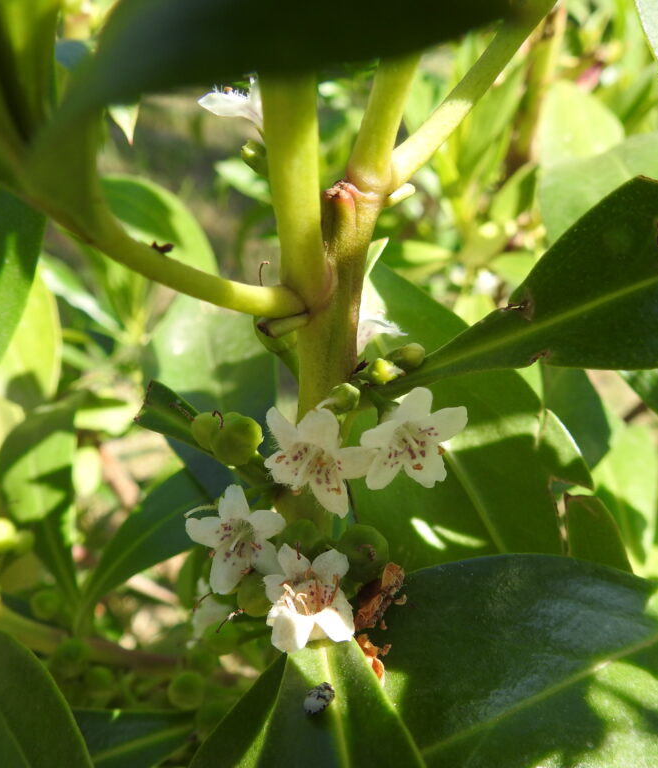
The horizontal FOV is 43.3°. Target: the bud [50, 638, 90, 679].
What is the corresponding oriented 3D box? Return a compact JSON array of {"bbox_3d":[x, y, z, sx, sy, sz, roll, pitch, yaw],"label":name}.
[{"bbox_3d":[-0.049,0.051,0.155,0.007,0.007,0.007,0,24,0],"label":"bud"}]

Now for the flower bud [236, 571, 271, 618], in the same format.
[{"bbox_3d":[-0.011,0.031,0.124,0.007,0.007,0.007,0,24,0],"label":"flower bud"}]

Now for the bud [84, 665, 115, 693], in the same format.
[{"bbox_3d":[-0.044,0.056,0.158,0.006,0.006,0.006,0,24,0],"label":"bud"}]

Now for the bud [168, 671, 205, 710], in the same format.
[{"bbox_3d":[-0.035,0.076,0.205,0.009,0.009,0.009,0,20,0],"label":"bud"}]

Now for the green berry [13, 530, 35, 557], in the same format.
[{"bbox_3d":[-0.087,0.045,0.235,0.007,0.007,0.007,0,22,0],"label":"green berry"}]

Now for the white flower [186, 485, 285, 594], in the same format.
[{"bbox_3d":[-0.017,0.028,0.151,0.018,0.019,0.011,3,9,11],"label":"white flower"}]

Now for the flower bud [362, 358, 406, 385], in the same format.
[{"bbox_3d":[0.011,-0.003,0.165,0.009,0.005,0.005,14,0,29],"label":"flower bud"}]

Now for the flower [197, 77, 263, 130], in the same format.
[{"bbox_3d":[-0.015,-0.042,0.125,0.009,0.010,0.010,-43,24,10],"label":"flower"}]

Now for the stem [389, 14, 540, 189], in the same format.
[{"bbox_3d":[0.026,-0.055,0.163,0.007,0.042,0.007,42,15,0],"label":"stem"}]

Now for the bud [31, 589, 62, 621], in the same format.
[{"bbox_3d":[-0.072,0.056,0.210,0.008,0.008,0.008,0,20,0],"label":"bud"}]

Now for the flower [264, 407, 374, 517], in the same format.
[{"bbox_3d":[-0.002,0.014,0.151,0.019,0.019,0.011,2,9,8],"label":"flower"}]

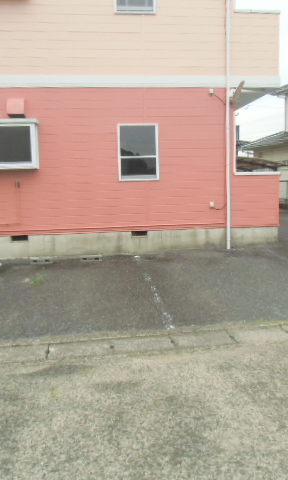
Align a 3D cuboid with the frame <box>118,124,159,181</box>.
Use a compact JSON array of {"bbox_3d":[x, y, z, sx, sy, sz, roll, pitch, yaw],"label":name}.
[{"bbox_3d":[-0.098,-1.648,8.312,0.762,1.058,0.090,-2,6,-6],"label":"frame"}]

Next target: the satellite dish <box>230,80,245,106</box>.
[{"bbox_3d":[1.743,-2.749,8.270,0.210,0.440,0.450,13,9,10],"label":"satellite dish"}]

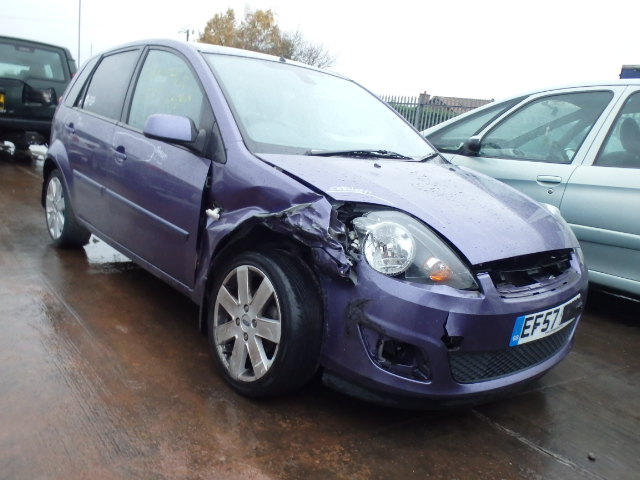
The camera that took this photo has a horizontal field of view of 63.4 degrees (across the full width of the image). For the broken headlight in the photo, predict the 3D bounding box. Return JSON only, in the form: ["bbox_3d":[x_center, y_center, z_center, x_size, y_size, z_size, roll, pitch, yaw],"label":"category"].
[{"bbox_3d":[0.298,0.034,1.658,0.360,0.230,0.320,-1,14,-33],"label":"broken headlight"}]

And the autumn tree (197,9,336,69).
[{"bbox_3d":[-3.091,-10.278,32.385,8.700,7.780,7.000,5,12,-7],"label":"autumn tree"}]

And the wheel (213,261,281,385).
[{"bbox_3d":[-0.243,0.323,2.047,0.145,0.445,0.445,5,10,-43],"label":"wheel"}]

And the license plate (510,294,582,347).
[{"bbox_3d":[0.847,0.291,1.901,0.515,0.112,0.030,-5,16,-42],"label":"license plate"}]

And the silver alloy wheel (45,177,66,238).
[{"bbox_3d":[-1.855,-0.234,3.768,0.145,0.445,0.445,-5,16,-42],"label":"silver alloy wheel"}]

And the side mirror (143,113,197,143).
[{"bbox_3d":[-0.613,-0.464,2.153,0.200,0.130,0.140,-5,16,-42],"label":"side mirror"}]

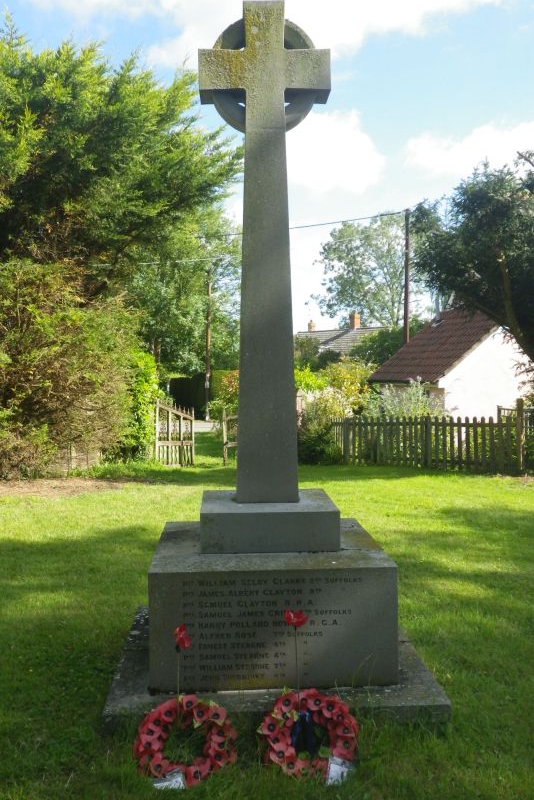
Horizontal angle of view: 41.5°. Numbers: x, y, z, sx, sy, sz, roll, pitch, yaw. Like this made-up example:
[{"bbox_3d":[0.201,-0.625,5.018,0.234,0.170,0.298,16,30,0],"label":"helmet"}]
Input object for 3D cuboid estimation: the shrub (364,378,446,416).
[{"bbox_3d":[2.671,0.319,13.600,1.550,1.550,1.300,0,2,0],"label":"shrub"}]

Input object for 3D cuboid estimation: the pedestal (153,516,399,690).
[{"bbox_3d":[0.005,1.057,3.889,1.180,0.578,1.121,-1,2,-3],"label":"pedestal"}]

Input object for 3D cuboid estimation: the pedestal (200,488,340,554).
[{"bbox_3d":[0.002,0.653,3.874,0.705,0.202,0.642,-1,2,-3],"label":"pedestal"}]

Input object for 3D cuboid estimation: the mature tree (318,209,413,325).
[{"bbox_3d":[9.146,-8.586,60.000,10.500,16.000,10.500,0,2,0],"label":"mature tree"}]

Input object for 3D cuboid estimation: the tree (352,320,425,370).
[{"bbox_3d":[5.559,-1.723,32.000,3.900,4.300,3.800,0,2,0],"label":"tree"}]

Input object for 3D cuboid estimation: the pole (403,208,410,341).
[{"bbox_3d":[5.044,-3.192,25.500,0.190,7.700,0.190,0,2,0],"label":"pole"}]

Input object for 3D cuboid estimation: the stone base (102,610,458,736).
[{"bbox_3d":[0.007,1.400,3.901,1.555,0.108,1.523,-1,2,-3],"label":"stone base"}]

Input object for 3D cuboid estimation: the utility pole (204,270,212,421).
[{"bbox_3d":[-2.115,-2.092,25.500,0.190,5.600,0.190,0,2,0],"label":"utility pole"}]

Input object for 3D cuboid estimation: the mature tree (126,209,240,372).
[{"bbox_3d":[-3.434,-3.522,28.000,5.800,8.300,5.800,0,2,0],"label":"mature tree"}]

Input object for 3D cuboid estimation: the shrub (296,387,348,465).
[{"bbox_3d":[0.994,0.399,13.100,1.150,1.450,1.100,0,2,0],"label":"shrub"}]

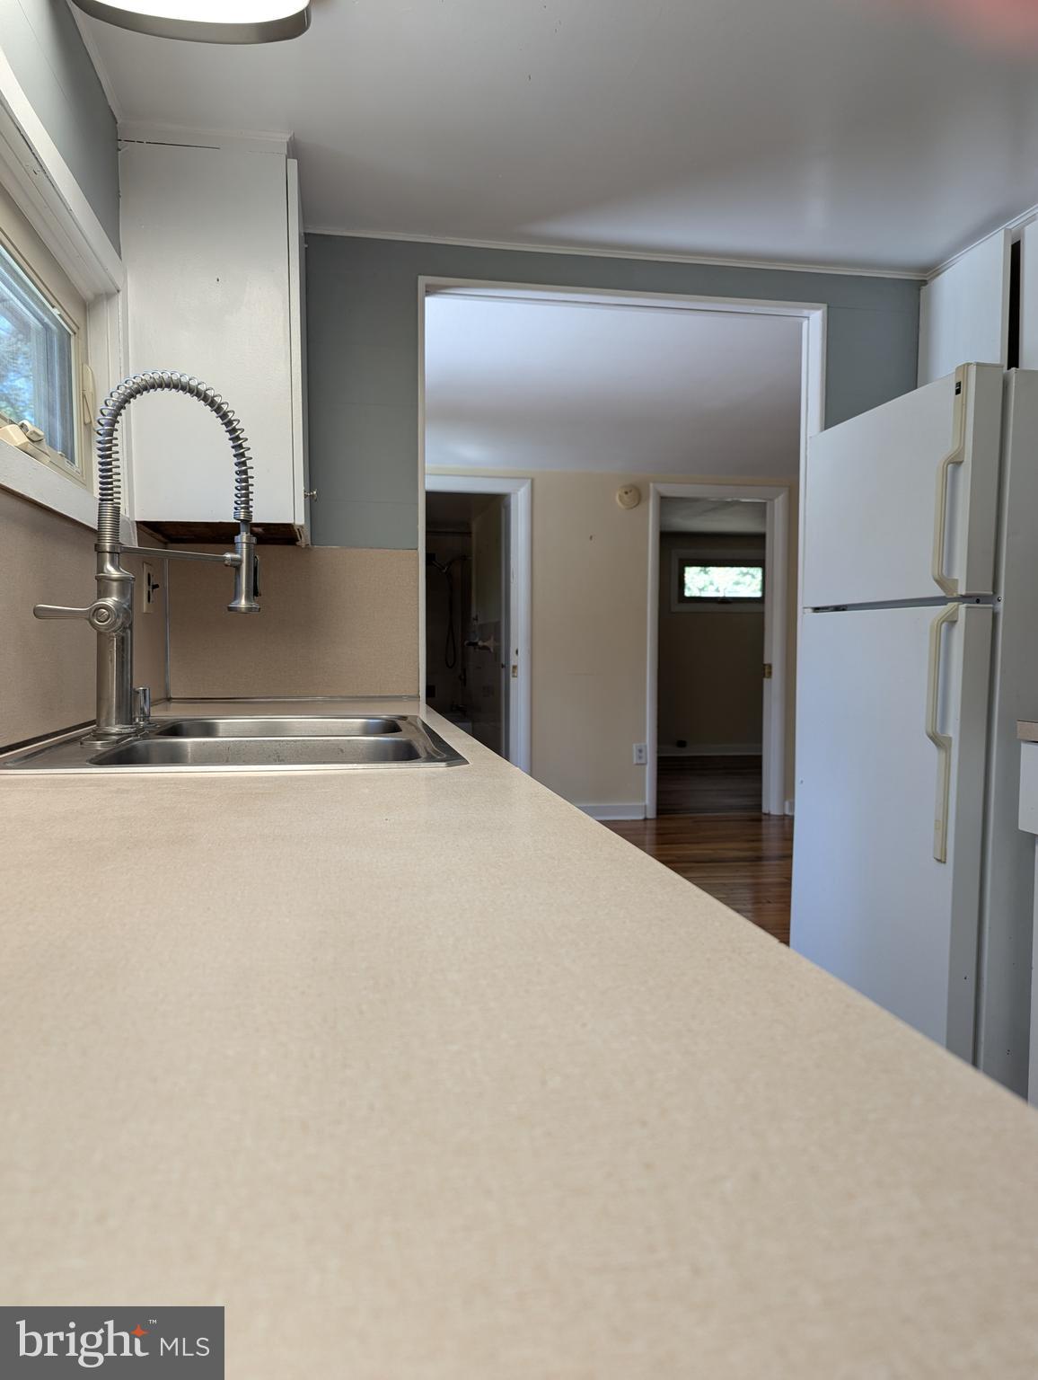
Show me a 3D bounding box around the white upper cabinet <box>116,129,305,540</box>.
[{"bbox_3d":[-0.662,-0.734,2.167,0.349,0.764,0.459,0,3,-10],"label":"white upper cabinet"}]

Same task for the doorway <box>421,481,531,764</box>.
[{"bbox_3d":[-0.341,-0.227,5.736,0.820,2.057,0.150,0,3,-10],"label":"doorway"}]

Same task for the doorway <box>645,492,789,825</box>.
[{"bbox_3d":[1.236,-0.236,6.028,0.916,2.057,0.150,0,3,-10],"label":"doorway"}]

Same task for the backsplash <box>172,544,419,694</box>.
[{"bbox_3d":[-0.569,-0.170,2.453,0.630,0.386,0.020,0,3,-10],"label":"backsplash"}]

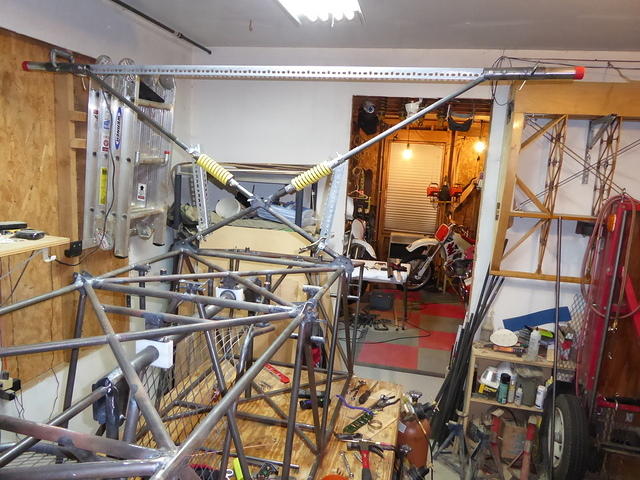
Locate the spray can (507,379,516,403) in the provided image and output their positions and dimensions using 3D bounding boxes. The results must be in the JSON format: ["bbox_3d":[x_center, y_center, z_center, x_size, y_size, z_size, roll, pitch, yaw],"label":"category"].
[{"bbox_3d":[1.409,1.105,3.388,0.050,0.184,0.050,6,11,13],"label":"spray can"}]

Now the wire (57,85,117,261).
[{"bbox_3d":[-1.181,-0.314,2.320,0.150,0.850,0.300,6,10,12],"label":"wire"}]

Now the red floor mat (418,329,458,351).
[{"bbox_3d":[1.176,0.965,4.357,0.466,0.012,0.466,6,11,13],"label":"red floor mat"}]

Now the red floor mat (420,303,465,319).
[{"bbox_3d":[1.391,0.812,5.252,0.466,0.012,0.466,6,11,13],"label":"red floor mat"}]

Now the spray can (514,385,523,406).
[{"bbox_3d":[1.451,1.133,3.367,0.050,0.163,0.050,6,11,13],"label":"spray can"}]

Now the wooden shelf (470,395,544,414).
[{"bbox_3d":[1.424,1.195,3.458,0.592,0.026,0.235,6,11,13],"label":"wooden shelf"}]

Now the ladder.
[{"bbox_3d":[-1.081,-0.456,2.648,0.290,1.030,0.400,10,11,11],"label":"ladder"}]

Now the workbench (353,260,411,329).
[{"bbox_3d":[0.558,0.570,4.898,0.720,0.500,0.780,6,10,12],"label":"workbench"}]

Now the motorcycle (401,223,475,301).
[{"bbox_3d":[1.840,0.259,5.770,1.693,0.949,0.704,6,11,13],"label":"motorcycle"}]

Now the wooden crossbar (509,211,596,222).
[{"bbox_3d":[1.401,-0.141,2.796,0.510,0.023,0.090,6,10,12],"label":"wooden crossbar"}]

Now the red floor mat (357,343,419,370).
[{"bbox_3d":[0.600,0.976,3.967,0.470,0.012,0.470,6,10,12],"label":"red floor mat"}]

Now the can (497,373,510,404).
[{"bbox_3d":[1.193,0.961,2.982,0.066,0.203,0.066,6,10,12],"label":"can"}]

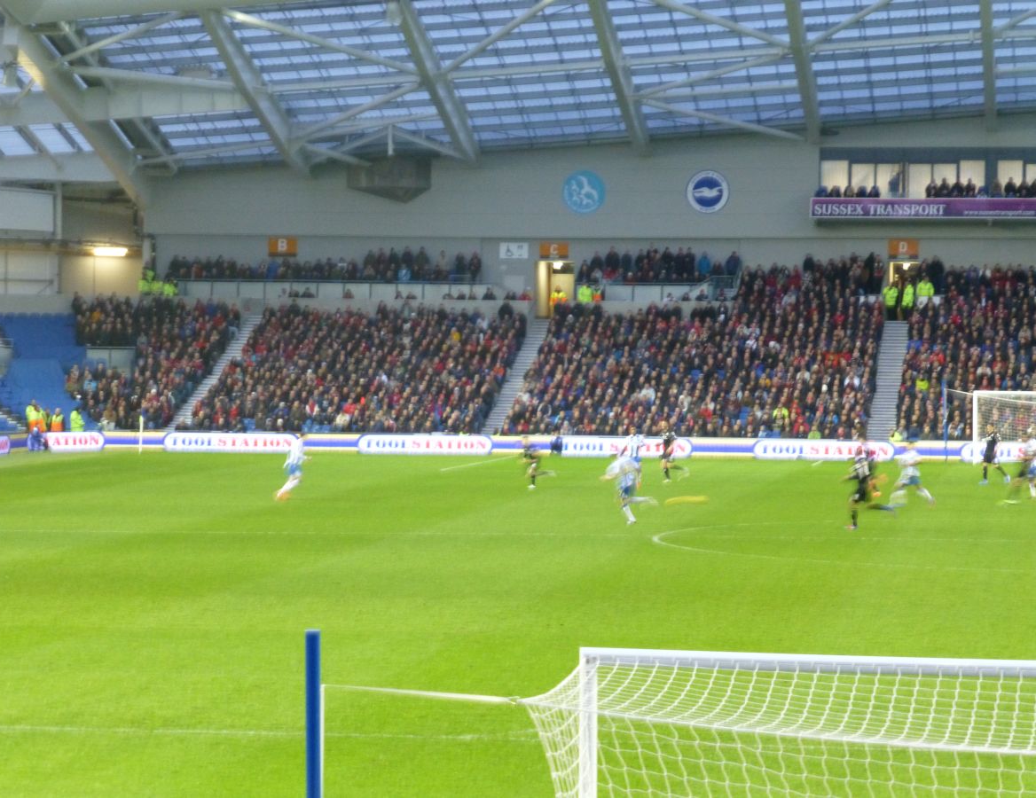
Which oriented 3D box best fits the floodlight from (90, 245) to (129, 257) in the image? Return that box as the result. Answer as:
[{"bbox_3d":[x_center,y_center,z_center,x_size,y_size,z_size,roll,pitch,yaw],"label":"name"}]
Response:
[{"bbox_3d":[-17.826,-6.445,154.319,1.500,0.480,0.350,1,1,9],"label":"floodlight"}]

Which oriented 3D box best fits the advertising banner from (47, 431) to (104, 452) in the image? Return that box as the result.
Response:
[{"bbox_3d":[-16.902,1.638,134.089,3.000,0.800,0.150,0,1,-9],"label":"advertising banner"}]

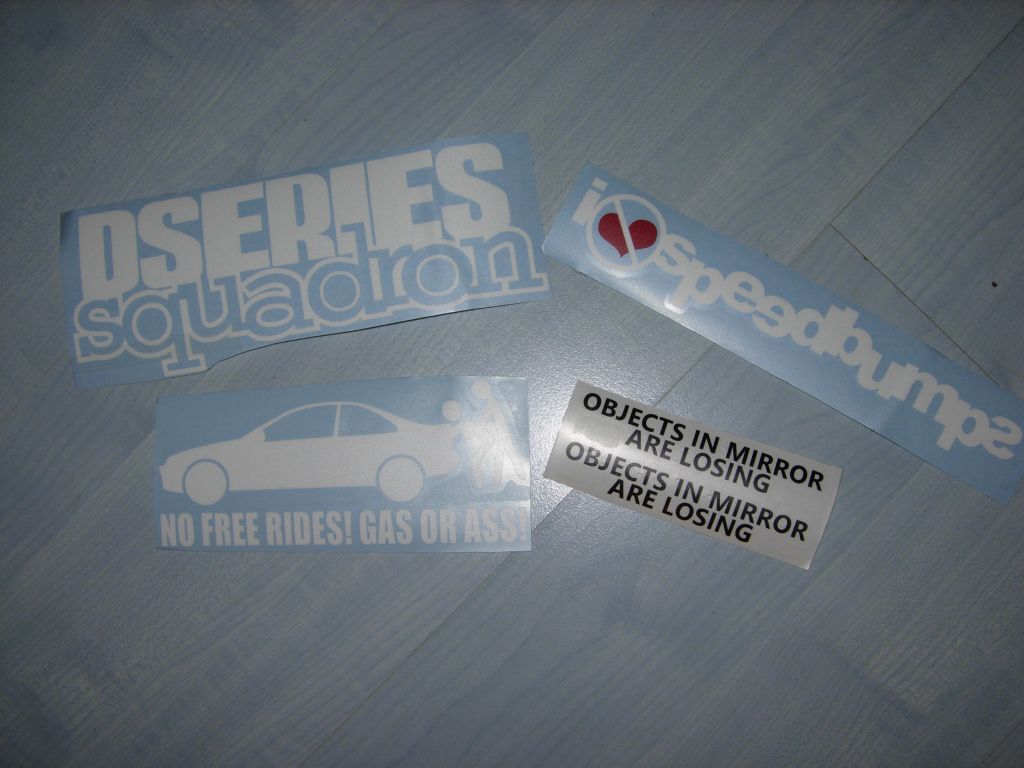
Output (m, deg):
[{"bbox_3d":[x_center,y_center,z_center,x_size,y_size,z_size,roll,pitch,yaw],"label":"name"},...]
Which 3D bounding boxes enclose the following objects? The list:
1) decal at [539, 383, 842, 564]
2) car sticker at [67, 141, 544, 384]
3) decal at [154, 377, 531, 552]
[{"bbox_3d":[0.071,0.035,0.419,0.110,0.002,0.041,19,87,5],"label":"decal"},{"bbox_3d":[-0.086,-0.052,0.436,0.202,0.002,0.074,-10,85,3],"label":"car sticker"},{"bbox_3d":[-0.069,0.034,0.428,0.152,0.002,0.069,-2,86,4],"label":"decal"}]

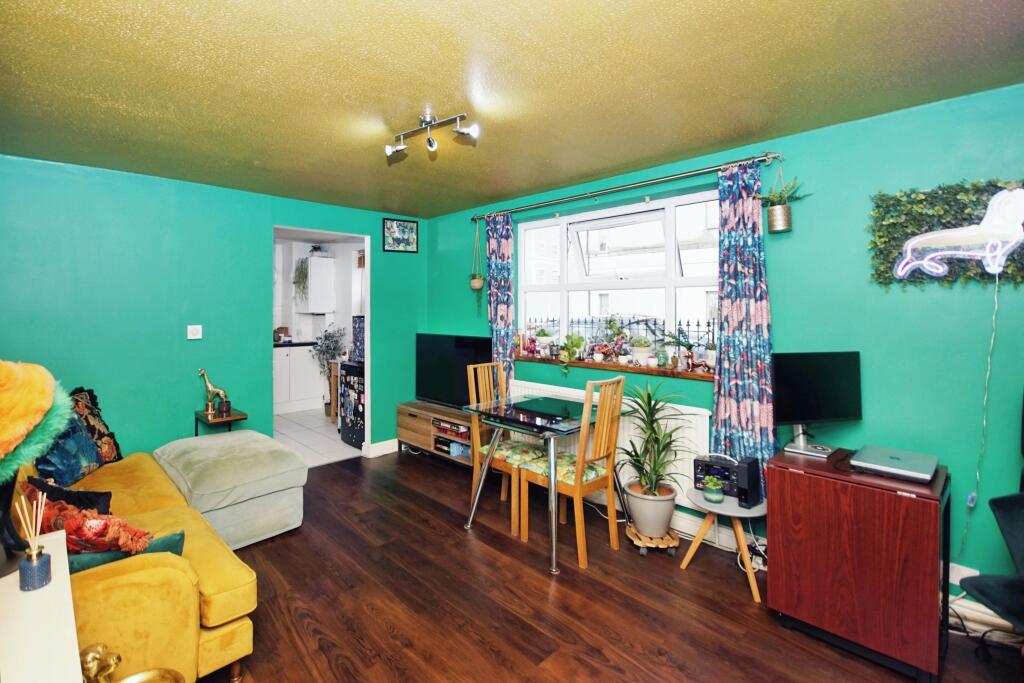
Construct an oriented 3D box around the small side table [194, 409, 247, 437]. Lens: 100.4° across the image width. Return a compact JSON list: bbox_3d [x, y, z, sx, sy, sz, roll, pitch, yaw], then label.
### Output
[{"bbox_3d":[-2.196,0.870,3.231,0.270,0.650,0.400,-2,4,-43],"label":"small side table"}]

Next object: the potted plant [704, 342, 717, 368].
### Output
[{"bbox_3d":[1.206,0.085,2.586,0.085,0.158,0.085,4,7,43],"label":"potted plant"}]

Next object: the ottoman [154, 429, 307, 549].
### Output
[{"bbox_3d":[-1.957,0.991,2.966,0.950,0.460,0.640,2,4,44],"label":"ottoman"}]

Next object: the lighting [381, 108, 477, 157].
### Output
[{"bbox_3d":[-0.391,-0.981,2.002,0.500,0.160,0.130,3,6,34],"label":"lighting"}]

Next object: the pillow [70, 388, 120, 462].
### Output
[{"bbox_3d":[-2.660,0.551,2.650,0.150,0.440,0.430,-22,-2,12],"label":"pillow"}]

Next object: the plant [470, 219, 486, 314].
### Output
[{"bbox_3d":[-0.295,-0.660,3.731,0.136,0.812,0.136,0,5,0],"label":"plant"}]

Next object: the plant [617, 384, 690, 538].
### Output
[{"bbox_3d":[0.870,0.715,2.600,0.440,0.900,0.440,2,4,44],"label":"plant"}]

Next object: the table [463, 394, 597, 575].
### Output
[{"bbox_3d":[0.221,0.829,2.795,0.880,0.760,0.700,4,7,43],"label":"table"}]

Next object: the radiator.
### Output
[{"bbox_3d":[0.584,0.654,3.030,1.585,0.610,0.110,4,7,43],"label":"radiator"}]

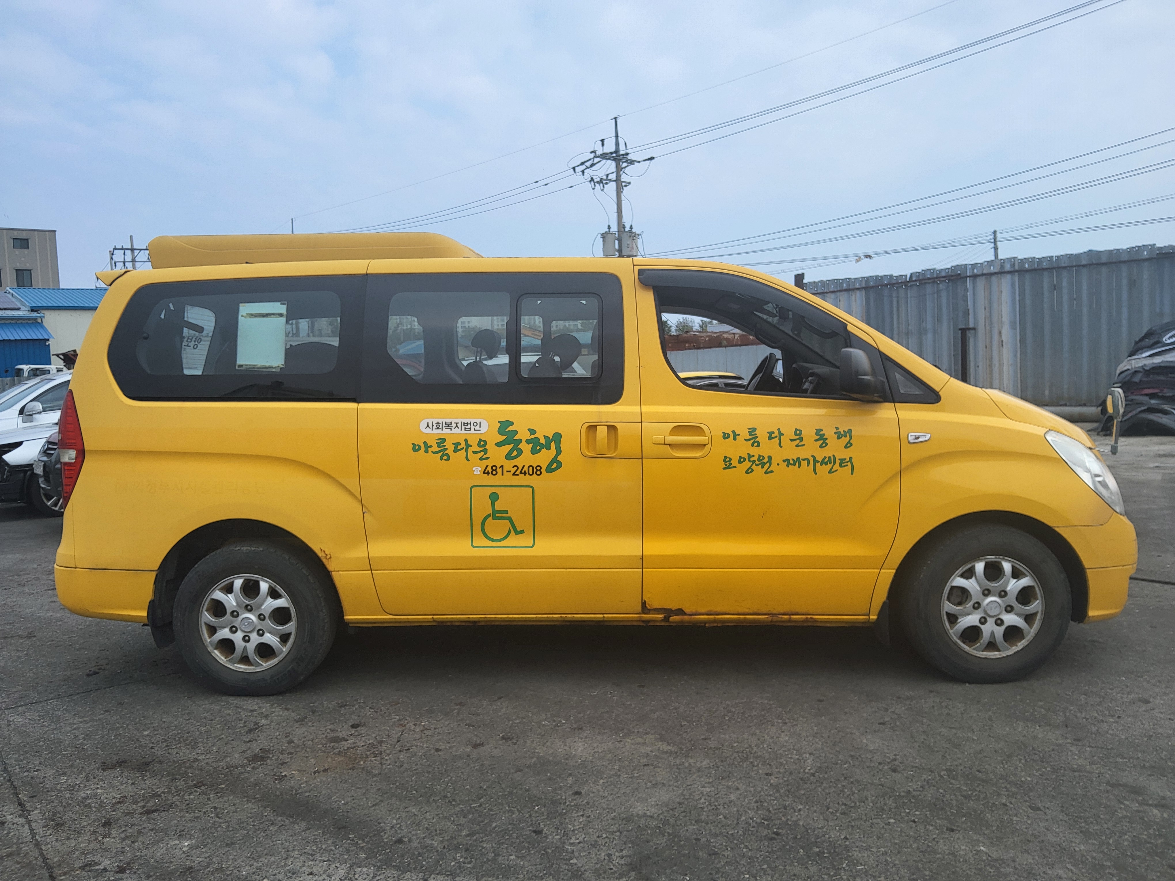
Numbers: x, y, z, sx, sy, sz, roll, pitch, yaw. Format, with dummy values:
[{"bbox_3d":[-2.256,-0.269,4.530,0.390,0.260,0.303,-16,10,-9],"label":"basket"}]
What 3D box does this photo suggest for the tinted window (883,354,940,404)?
[{"bbox_3d":[1.379,-0.263,3.759,0.233,0.227,0.040,-1,-14,-3],"label":"tinted window"}]

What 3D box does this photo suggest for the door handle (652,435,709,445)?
[{"bbox_3d":[0.390,0.001,3.710,0.236,0.040,0.050,-1,4,3],"label":"door handle"}]

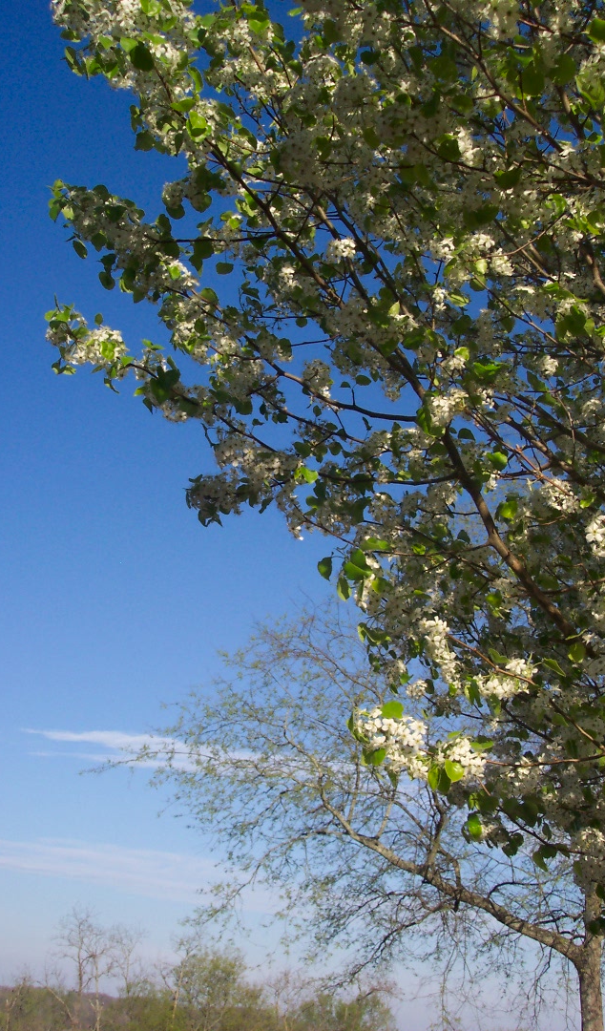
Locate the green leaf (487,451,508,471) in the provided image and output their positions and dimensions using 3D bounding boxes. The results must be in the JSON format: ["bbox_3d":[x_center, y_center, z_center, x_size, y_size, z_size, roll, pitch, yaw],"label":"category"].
[{"bbox_3d":[0.375,-0.106,2.100,0.039,0.036,0.025,6,-25,-7],"label":"green leaf"}]

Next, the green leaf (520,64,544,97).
[{"bbox_3d":[0.371,-0.701,1.750,0.039,0.051,0.022,-3,-26,13],"label":"green leaf"}]

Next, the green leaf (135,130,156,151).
[{"bbox_3d":[-0.354,-0.844,2.450,0.048,0.051,0.020,4,-3,-10],"label":"green leaf"}]

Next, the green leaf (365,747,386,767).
[{"bbox_3d":[0.122,0.399,1.800,0.034,0.031,0.020,6,-25,-6],"label":"green leaf"}]

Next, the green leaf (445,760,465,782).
[{"bbox_3d":[0.245,0.411,1.750,0.033,0.033,0.018,-1,-25,8],"label":"green leaf"}]

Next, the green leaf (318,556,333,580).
[{"bbox_3d":[0.047,0.107,2.200,0.030,0.049,0.025,-6,-26,18],"label":"green leaf"}]

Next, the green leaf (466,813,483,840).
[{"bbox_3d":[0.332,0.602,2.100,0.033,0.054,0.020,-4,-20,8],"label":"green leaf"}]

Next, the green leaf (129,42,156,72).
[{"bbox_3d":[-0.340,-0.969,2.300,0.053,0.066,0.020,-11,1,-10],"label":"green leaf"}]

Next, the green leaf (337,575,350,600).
[{"bbox_3d":[0.084,0.146,2.200,0.026,0.049,0.025,-11,-28,27],"label":"green leaf"}]

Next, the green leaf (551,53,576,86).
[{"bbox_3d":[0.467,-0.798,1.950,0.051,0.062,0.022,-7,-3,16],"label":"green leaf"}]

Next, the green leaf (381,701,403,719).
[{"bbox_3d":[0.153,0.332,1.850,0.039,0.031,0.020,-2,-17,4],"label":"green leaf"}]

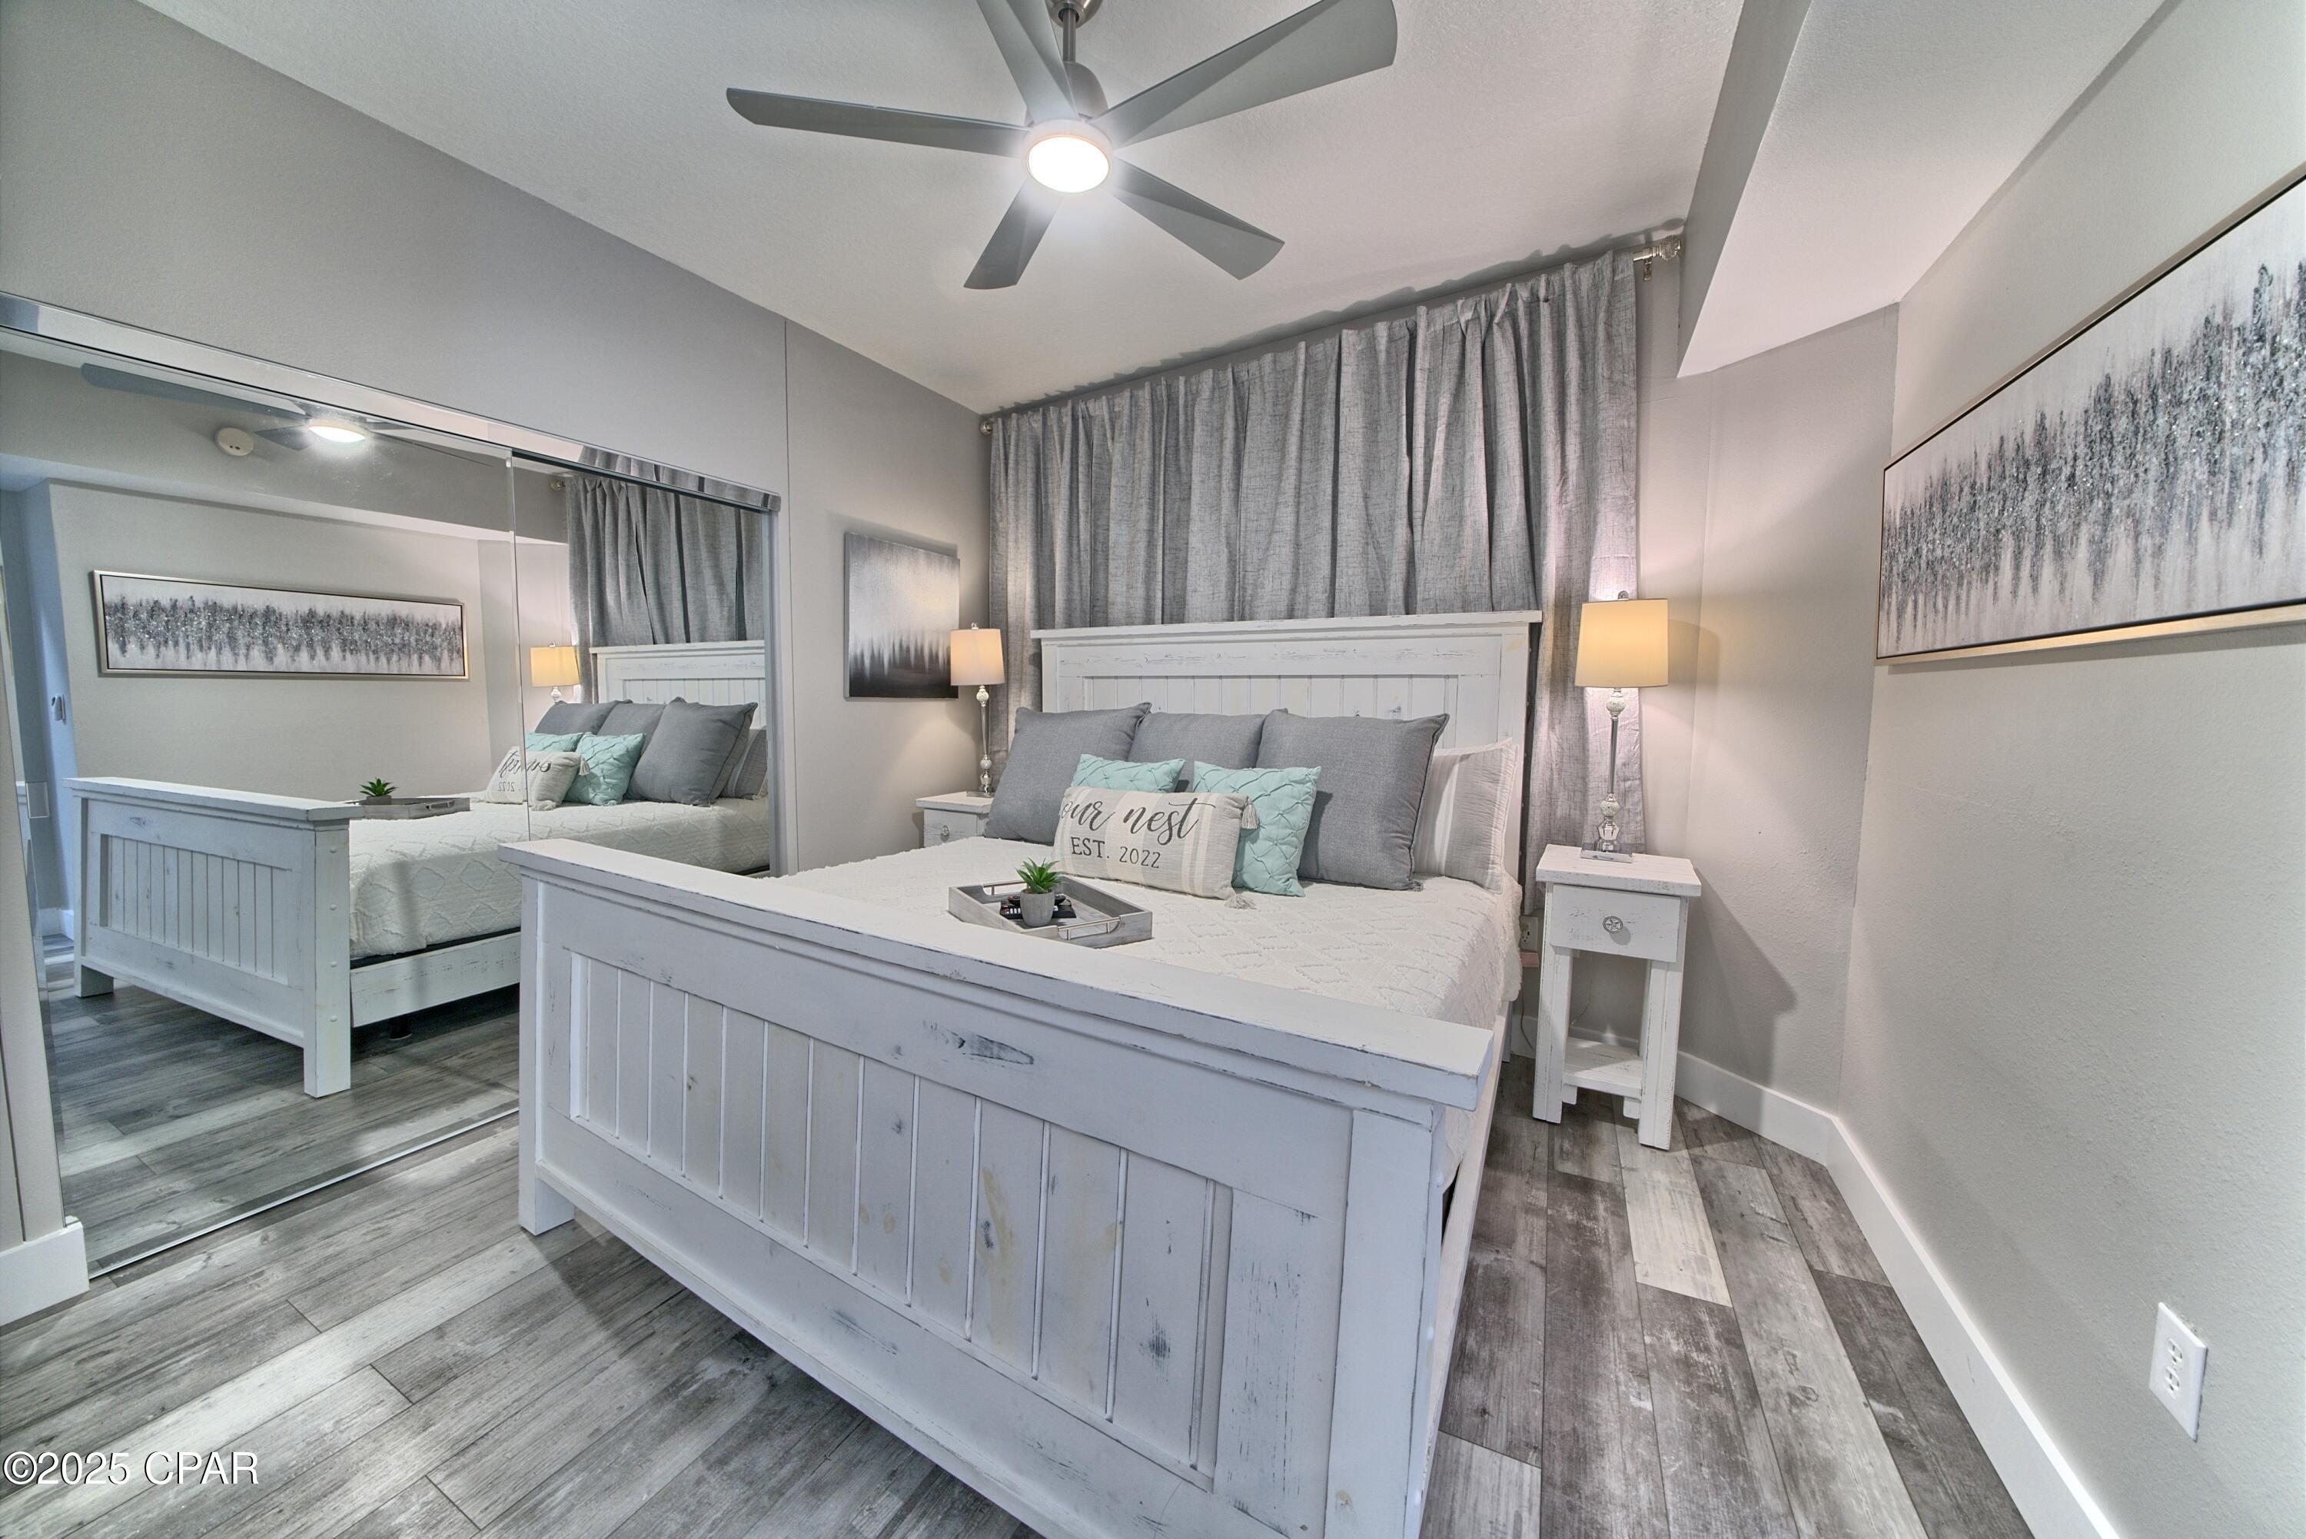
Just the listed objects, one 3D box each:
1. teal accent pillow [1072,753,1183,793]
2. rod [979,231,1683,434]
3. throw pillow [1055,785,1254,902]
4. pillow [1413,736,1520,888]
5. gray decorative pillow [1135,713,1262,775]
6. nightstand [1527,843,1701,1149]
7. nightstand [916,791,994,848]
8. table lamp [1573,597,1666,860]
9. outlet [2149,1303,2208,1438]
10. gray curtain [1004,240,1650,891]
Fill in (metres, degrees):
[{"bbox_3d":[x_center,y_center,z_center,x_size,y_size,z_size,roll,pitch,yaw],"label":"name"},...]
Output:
[{"bbox_3d":[-0.116,0.140,2.583,0.420,0.400,0.140,4,-21,28],"label":"teal accent pillow"},{"bbox_3d":[0.424,-1.694,3.159,2.870,0.060,0.080,1,4,28],"label":"rod"},{"bbox_3d":[-0.025,0.211,2.357,0.610,0.300,0.140,4,-19,28],"label":"throw pillow"},{"bbox_3d":[0.834,0.133,2.765,0.800,0.520,0.170,4,-7,28],"label":"pillow"},{"bbox_3d":[0.168,0.049,2.868,0.610,0.580,0.190,4,-20,28],"label":"gray decorative pillow"},{"bbox_3d":[1.494,0.717,2.551,0.430,0.820,0.450,4,5,28],"label":"nightstand"},{"bbox_3d":[-0.805,0.550,3.732,0.430,0.820,0.440,4,5,28],"label":"nightstand"},{"bbox_3d":[1.516,-0.128,2.528,0.260,0.870,0.260,4,5,28],"label":"table lamp"},{"bbox_3d":[1.351,0.793,1.020,0.012,0.123,0.082,4,5,28],"label":"outlet"},{"bbox_3d":[0.393,-0.639,3.258,2.800,2.140,0.120,4,5,28],"label":"gray curtain"}]

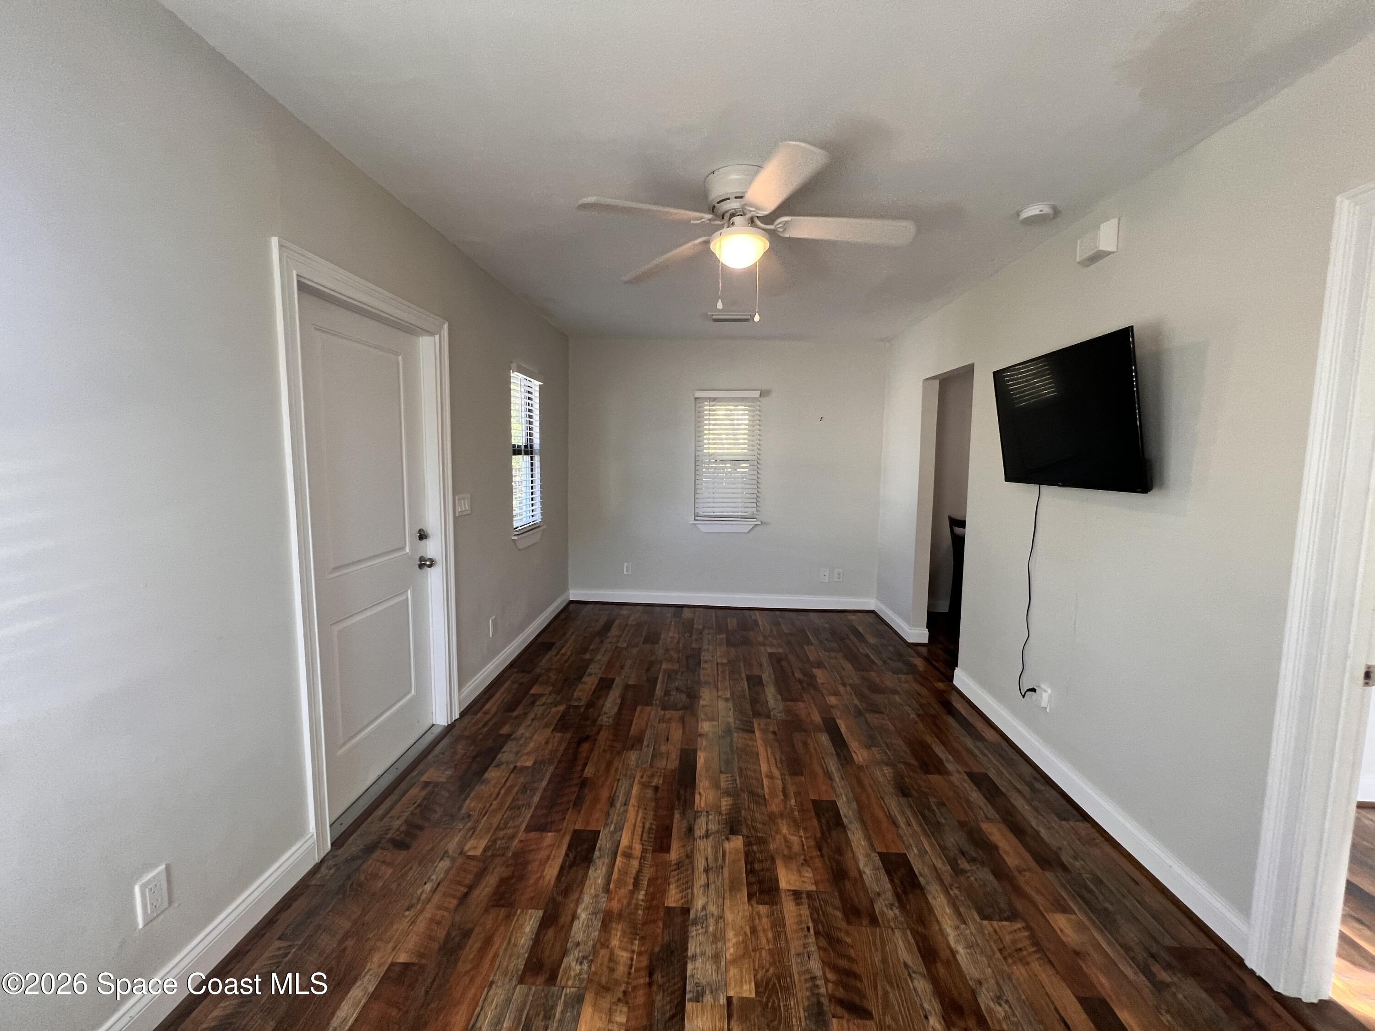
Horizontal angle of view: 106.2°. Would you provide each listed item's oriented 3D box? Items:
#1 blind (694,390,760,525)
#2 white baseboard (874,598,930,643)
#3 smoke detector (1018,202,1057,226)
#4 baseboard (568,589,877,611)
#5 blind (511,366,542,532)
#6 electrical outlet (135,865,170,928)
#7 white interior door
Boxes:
[{"bbox_3d":[0.375,-0.559,4.929,0.619,1.246,0.060,1,6,3],"label":"blind"},{"bbox_3d":[1.837,0.902,4.553,0.160,0.122,0.943,1,6,3],"label":"white baseboard"},{"bbox_3d":[1.486,-1.272,2.189,0.130,0.042,0.130,1,6,3],"label":"smoke detector"},{"bbox_3d":[0.316,0.835,5.097,2.995,0.117,0.018,1,6,3],"label":"baseboard"},{"bbox_3d":[-1.205,-0.491,3.931,0.055,1.181,0.622,1,6,3],"label":"blind"},{"bbox_3d":[-1.337,0.957,1.292,0.010,0.112,0.068,1,6,3],"label":"electrical outlet"},{"bbox_3d":[-1.378,0.164,2.239,0.050,2.016,0.878,1,6,3],"label":"white interior door"}]

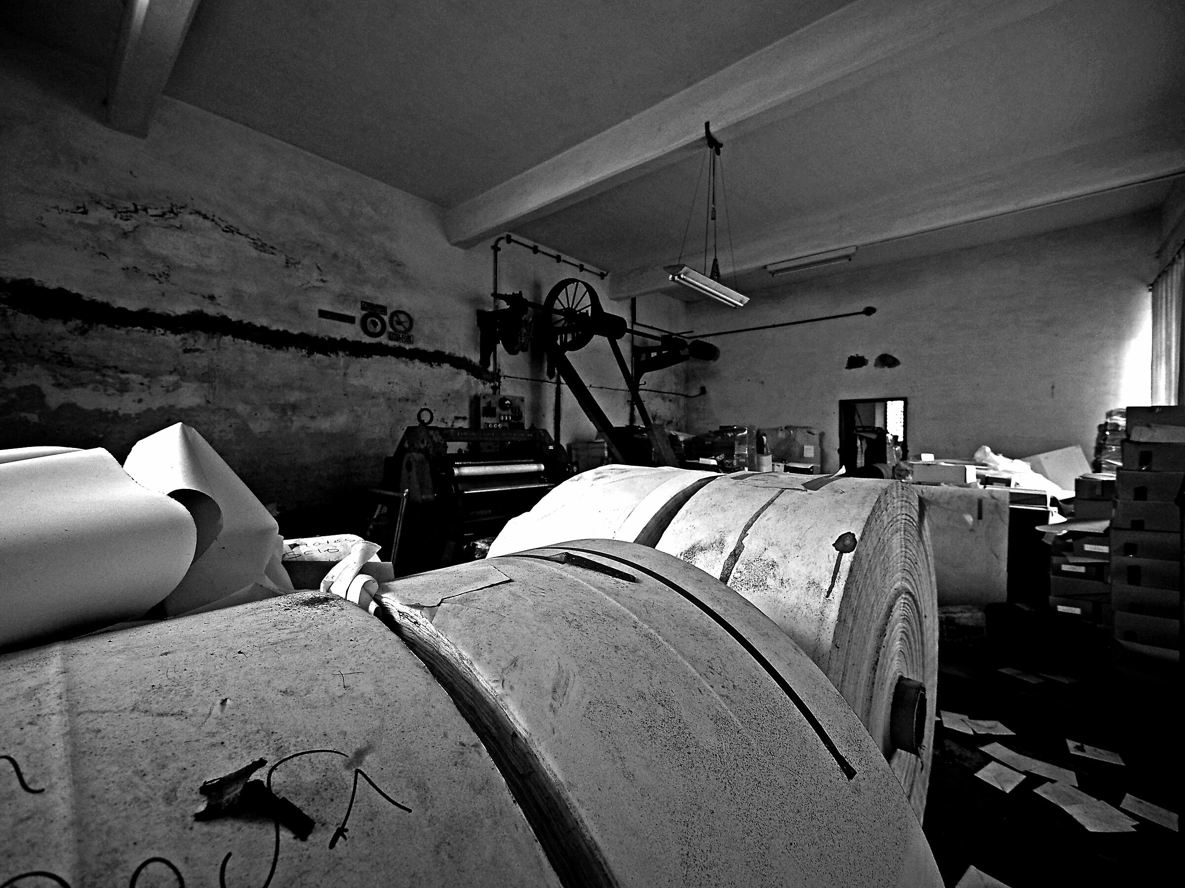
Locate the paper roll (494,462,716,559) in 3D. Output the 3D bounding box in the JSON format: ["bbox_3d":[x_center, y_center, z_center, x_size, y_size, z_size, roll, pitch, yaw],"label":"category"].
[{"bbox_3d":[0.222,0.685,1.732,0.508,1.192,1.192,1,2,44],"label":"paper roll"}]

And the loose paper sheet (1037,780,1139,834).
[{"bbox_3d":[1.715,1.263,1.675,0.195,0.008,0.232,-1,2,-8],"label":"loose paper sheet"}]

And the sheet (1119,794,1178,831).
[{"bbox_3d":[1.927,1.262,1.639,0.109,0.008,0.157,-2,2,-37],"label":"sheet"}]

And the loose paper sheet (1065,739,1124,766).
[{"bbox_3d":[2.038,1.252,1.943,0.158,0.008,0.107,1,2,36],"label":"loose paper sheet"}]

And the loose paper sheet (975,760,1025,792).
[{"bbox_3d":[1.550,1.261,1.823,0.159,0.008,0.106,-2,2,-30],"label":"loose paper sheet"}]

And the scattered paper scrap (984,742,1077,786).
[{"bbox_3d":[1.712,1.257,1.891,0.147,0.008,0.290,-2,2,-41],"label":"scattered paper scrap"}]

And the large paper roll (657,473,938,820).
[{"bbox_3d":[0.603,0.688,1.366,0.456,1.199,1.199,1,2,44],"label":"large paper roll"}]

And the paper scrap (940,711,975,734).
[{"bbox_3d":[1.644,1.250,2.166,0.106,0.008,0.159,0,2,30],"label":"paper scrap"}]

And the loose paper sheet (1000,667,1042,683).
[{"bbox_3d":[2.283,1.233,2.556,0.103,0.008,0.158,-1,2,-20],"label":"loose paper sheet"}]

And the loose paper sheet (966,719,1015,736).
[{"bbox_3d":[1.752,1.251,2.120,0.157,0.008,0.103,0,2,4],"label":"loose paper sheet"}]

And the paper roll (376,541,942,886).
[{"bbox_3d":[-0.092,0.754,0.803,1.111,1.111,0.472,1,2,42],"label":"paper roll"}]

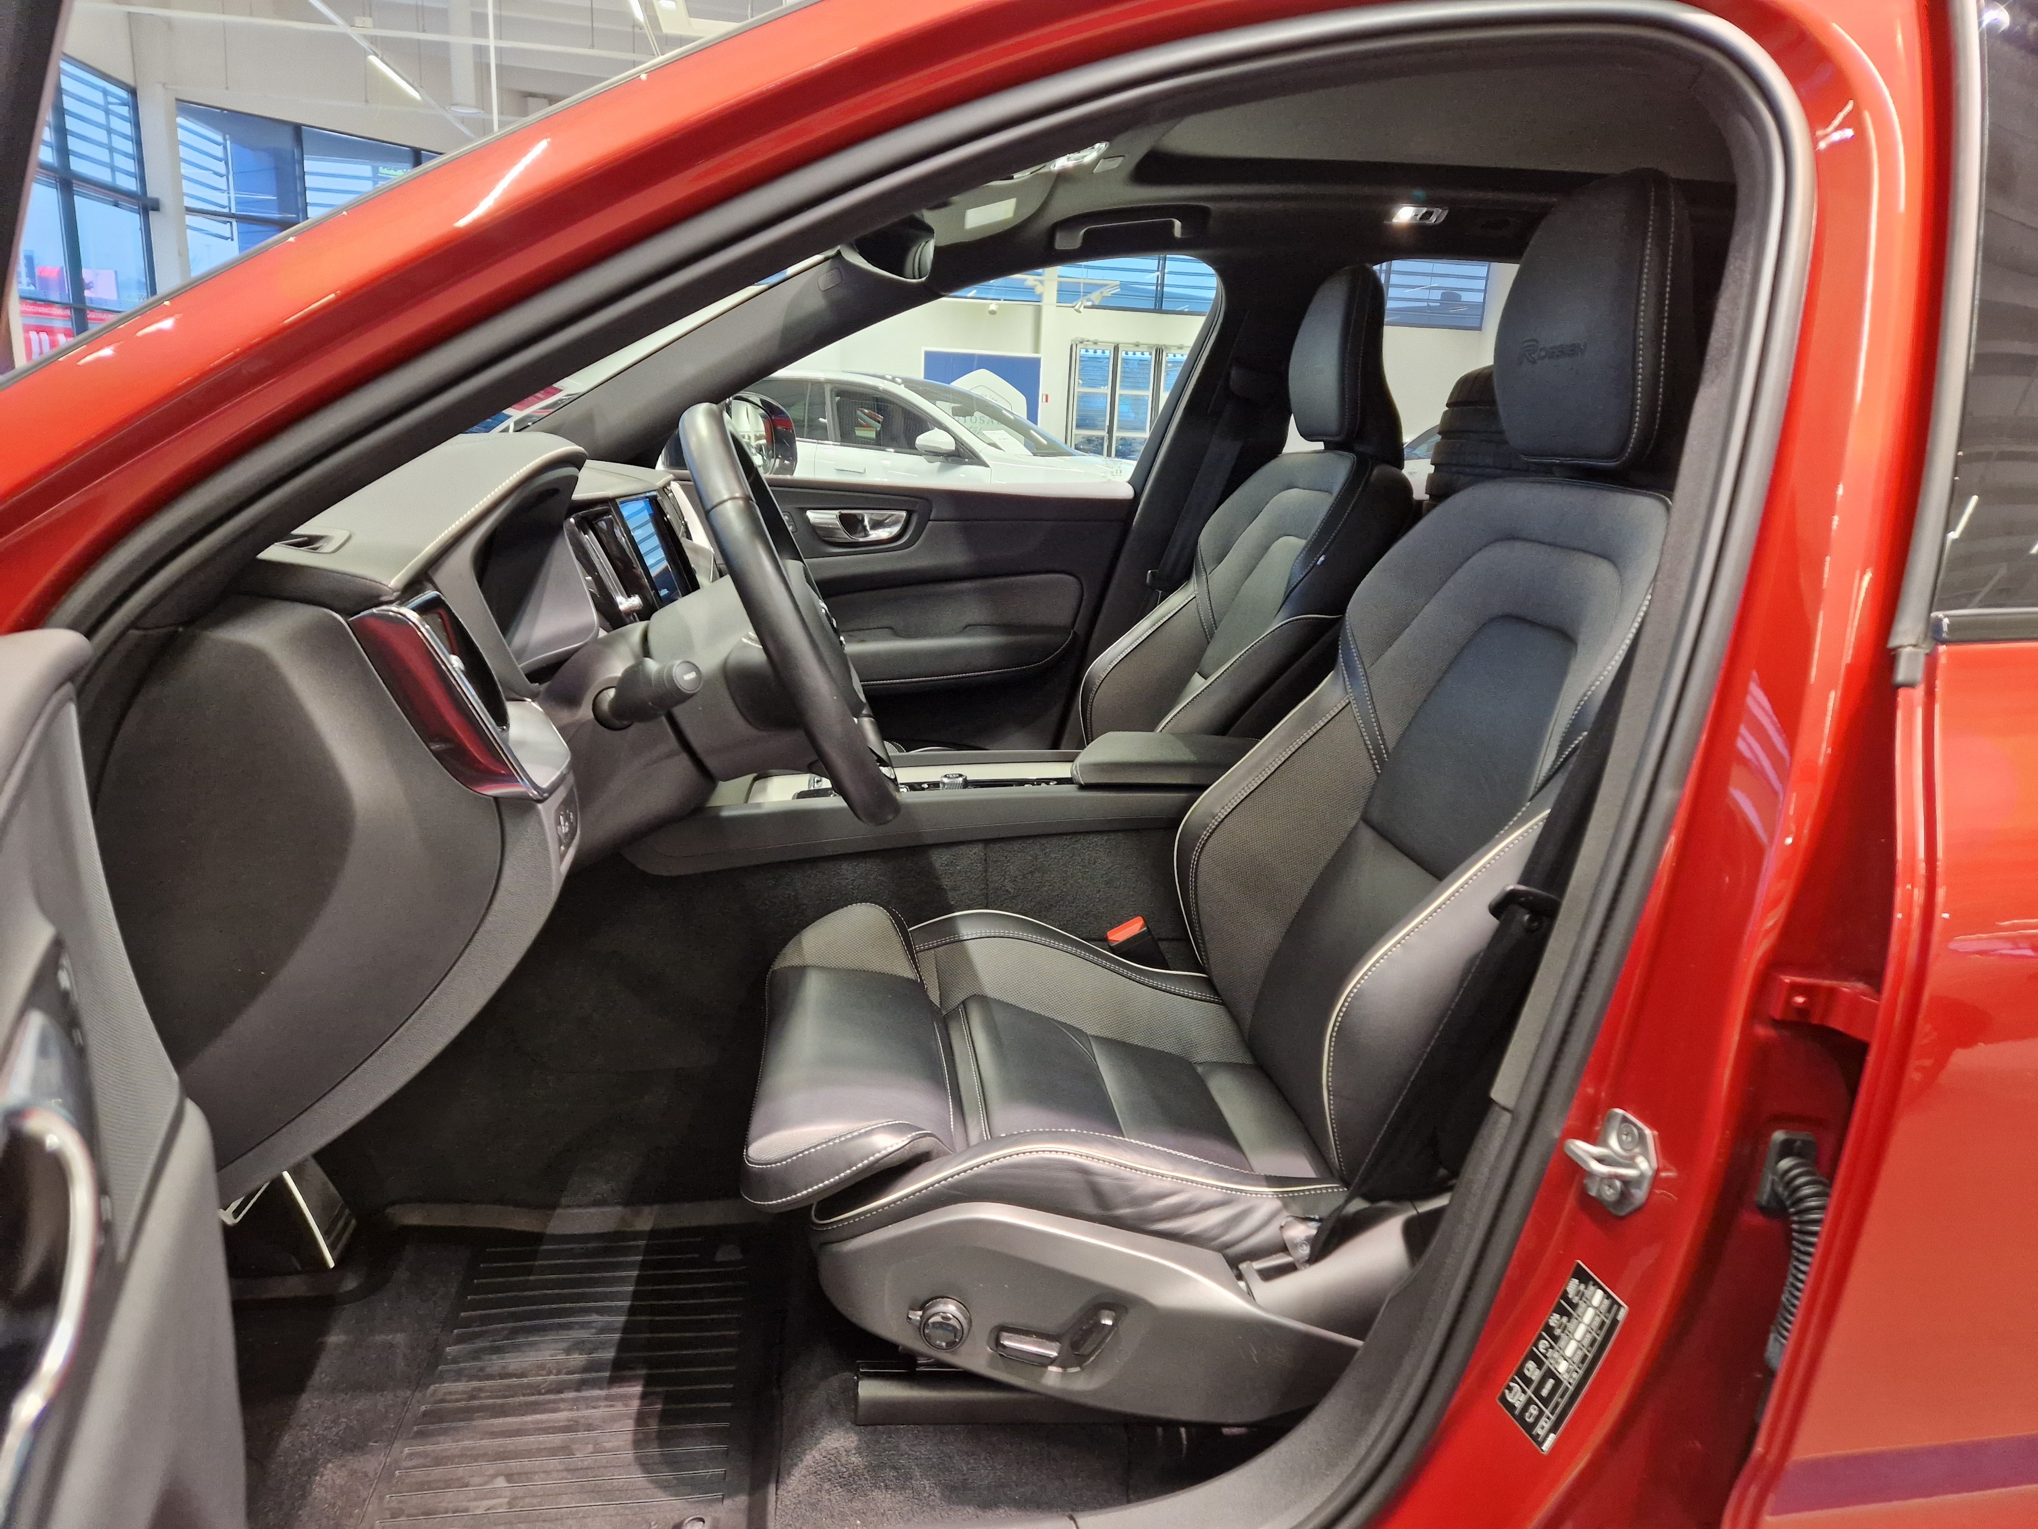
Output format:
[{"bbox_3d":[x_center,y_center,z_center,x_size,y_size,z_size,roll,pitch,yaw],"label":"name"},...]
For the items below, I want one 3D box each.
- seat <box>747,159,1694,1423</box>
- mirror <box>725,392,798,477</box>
[{"bbox_3d":[0.171,-0.025,1.198,0.820,0.990,0.560,1,13,-8],"label":"seat"},{"bbox_3d":[-0.494,-0.568,2.326,0.170,0.170,0.240,5,13,9],"label":"mirror"}]

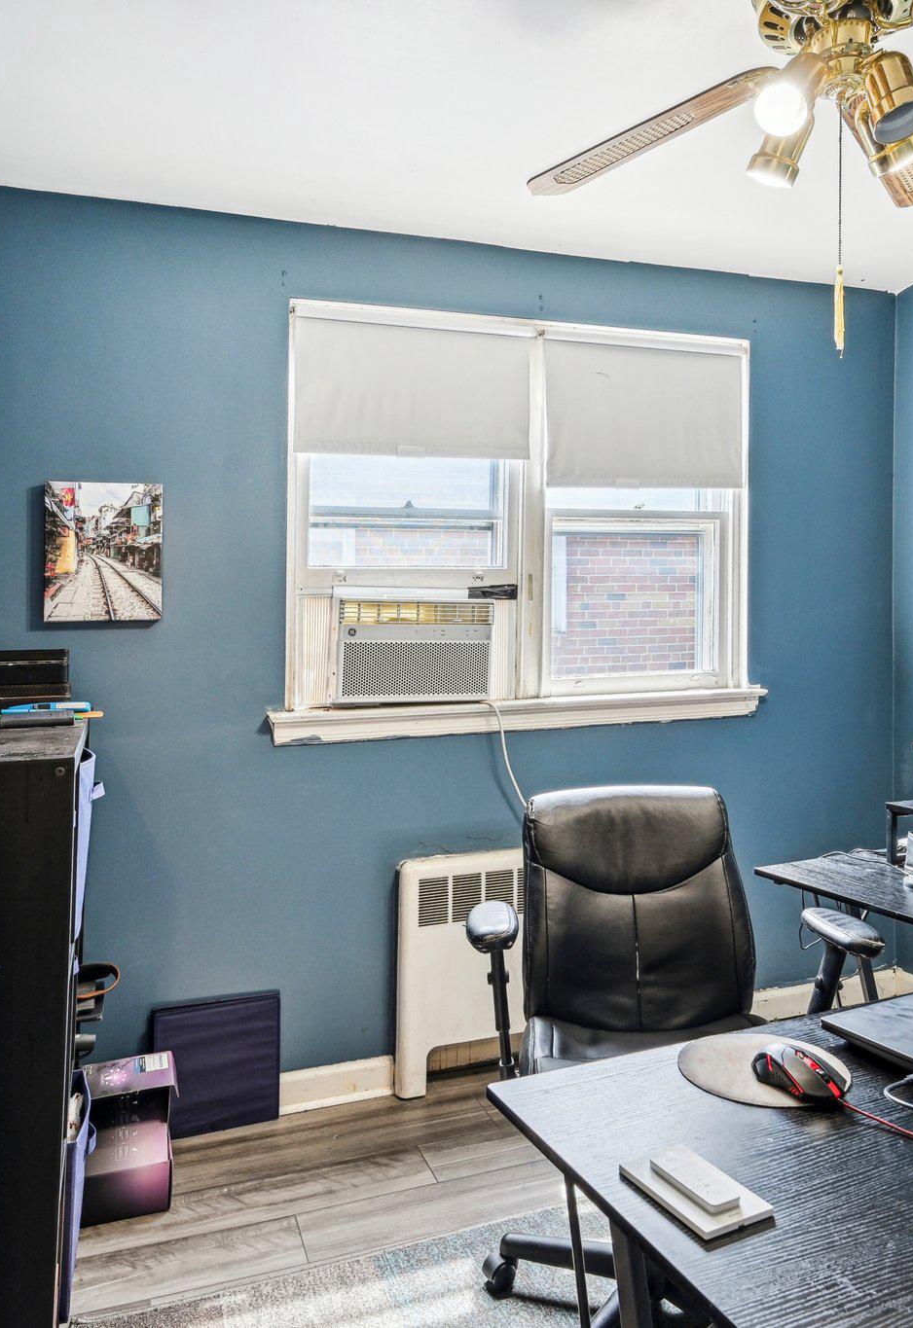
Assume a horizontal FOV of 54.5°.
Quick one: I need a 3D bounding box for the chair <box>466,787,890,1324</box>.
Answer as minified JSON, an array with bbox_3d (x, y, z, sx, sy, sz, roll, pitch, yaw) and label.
[{"bbox_3d":[0.449,0.766,1.696,0.690,1.010,0.670,-1,2,-12],"label":"chair"}]

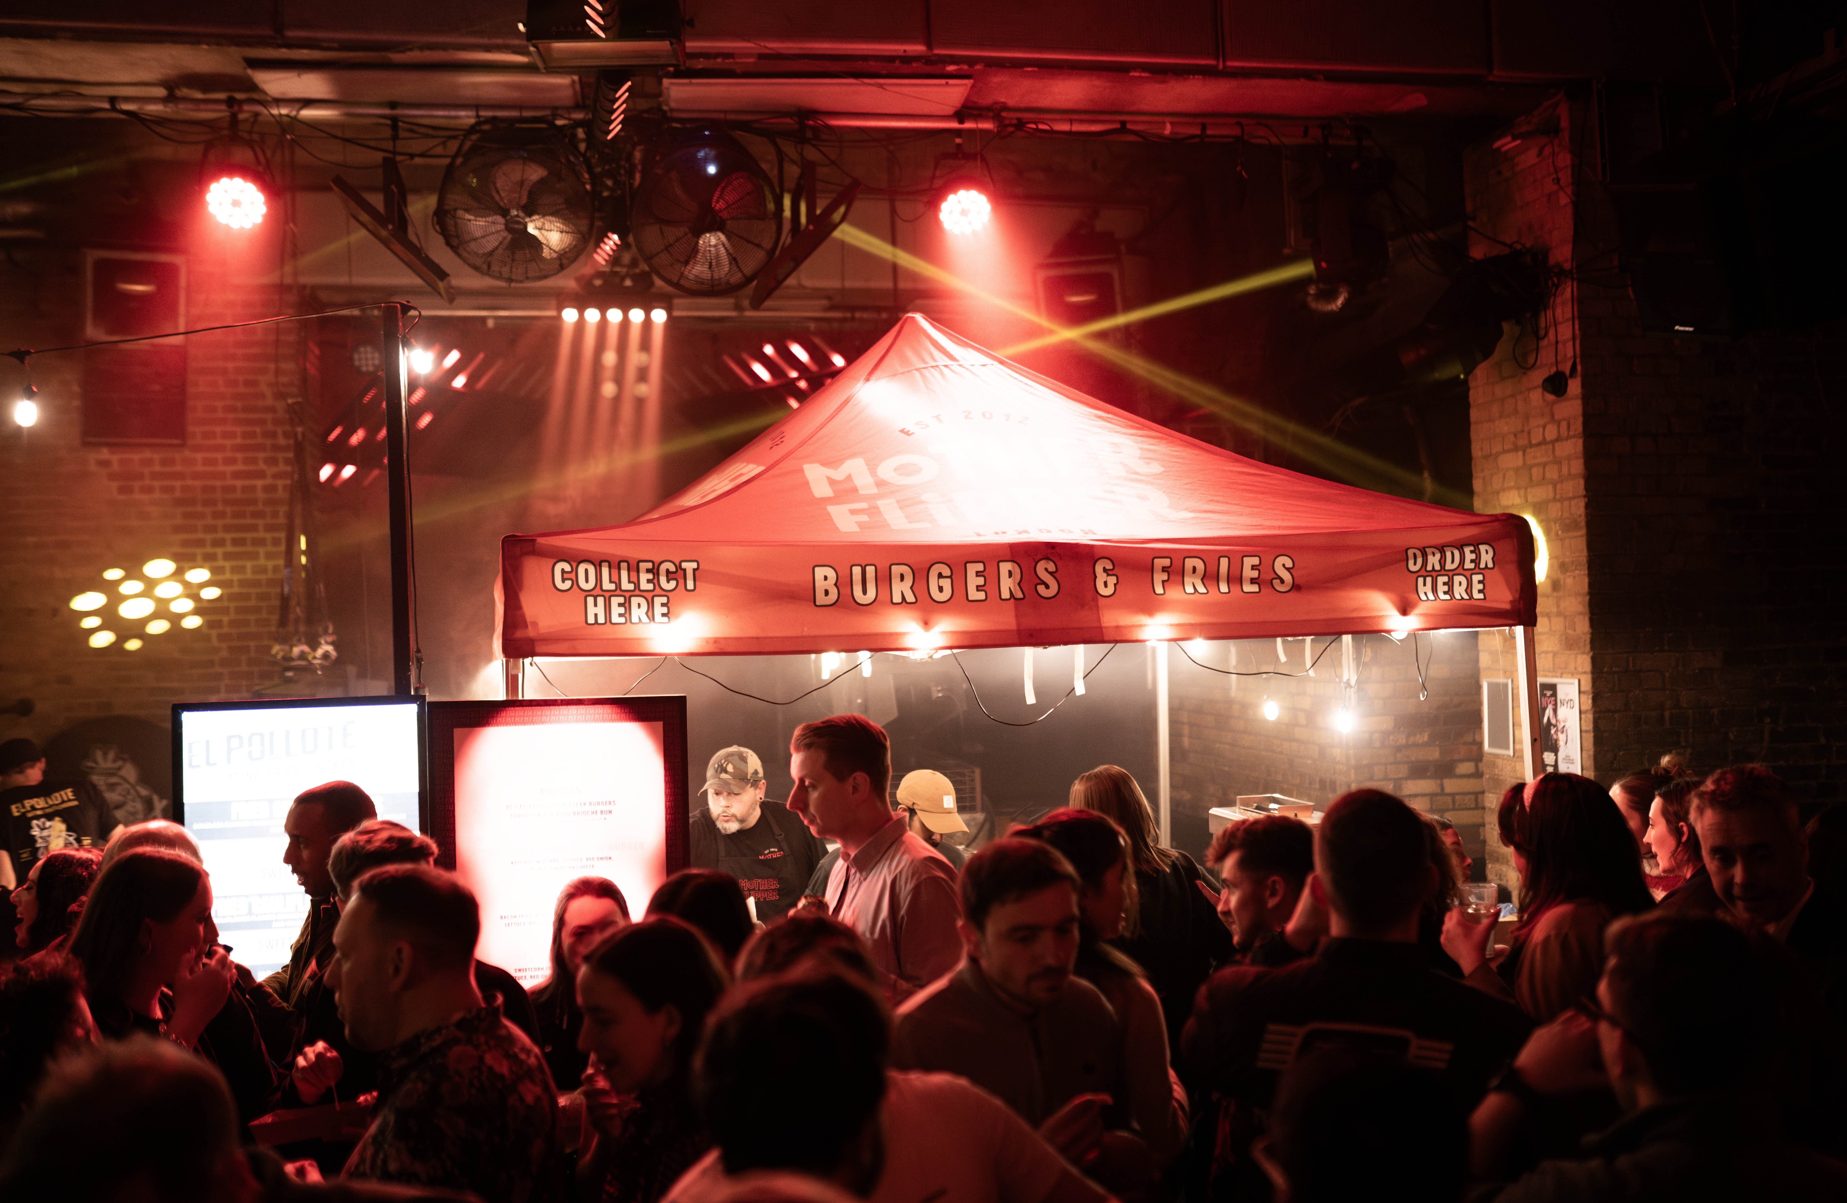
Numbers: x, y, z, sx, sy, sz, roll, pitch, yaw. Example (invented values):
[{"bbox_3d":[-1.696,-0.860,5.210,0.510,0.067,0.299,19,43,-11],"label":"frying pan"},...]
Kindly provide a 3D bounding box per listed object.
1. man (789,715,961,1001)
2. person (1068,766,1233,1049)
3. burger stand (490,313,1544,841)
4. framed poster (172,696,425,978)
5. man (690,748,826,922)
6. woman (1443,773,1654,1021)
[{"bbox_3d":[-0.072,1.173,3.676,0.360,1.850,0.490,-1,-2,-20],"label":"man"},{"bbox_3d":[0.566,1.262,4.478,0.490,1.680,0.400,-1,-2,-20],"label":"person"},{"bbox_3d":[0.026,0.560,6.467,3.020,3.214,3.020,-1,-2,-14],"label":"burger stand"},{"bbox_3d":[-1.549,0.682,4.499,0.596,0.870,0.060,-1,-2,-14],"label":"framed poster"},{"bbox_3d":[-0.497,1.285,5.478,0.550,1.740,0.400,-1,-1,-3],"label":"man"},{"bbox_3d":[1.361,1.213,3.778,0.390,1.700,0.480,-3,-2,38],"label":"woman"}]

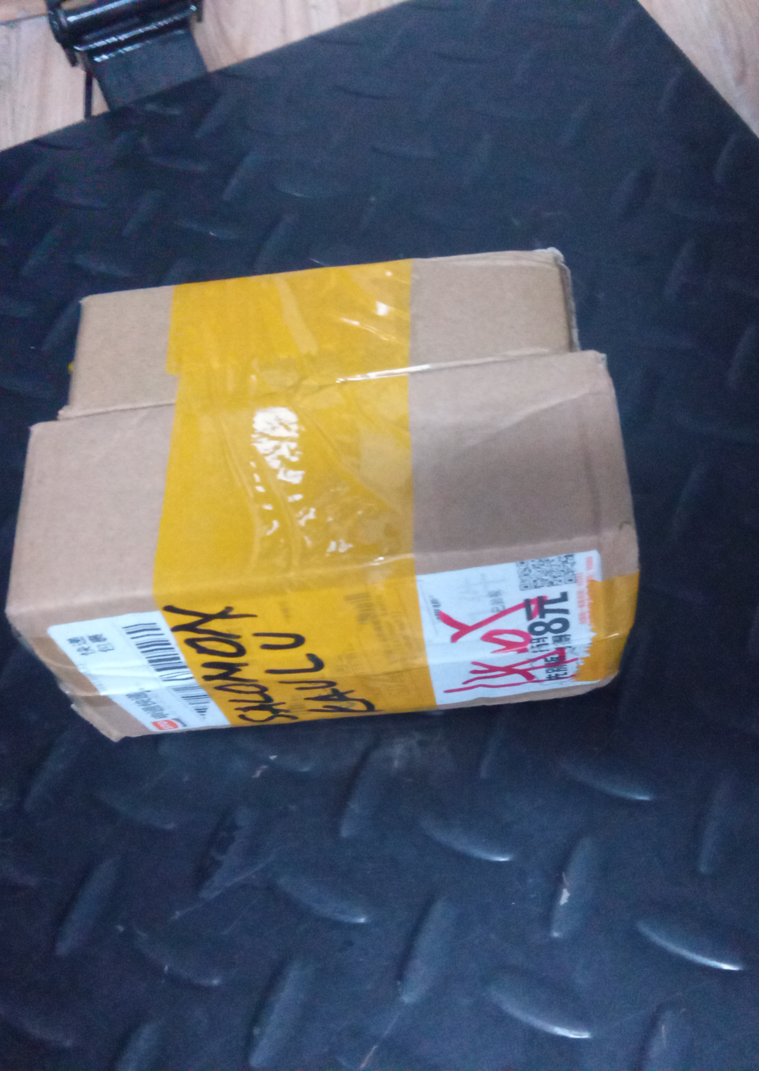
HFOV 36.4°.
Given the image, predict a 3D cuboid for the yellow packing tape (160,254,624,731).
[{"bbox_3d":[0.004,-0.013,0.334,0.116,0.087,0.098,-6,58,2],"label":"yellow packing tape"}]

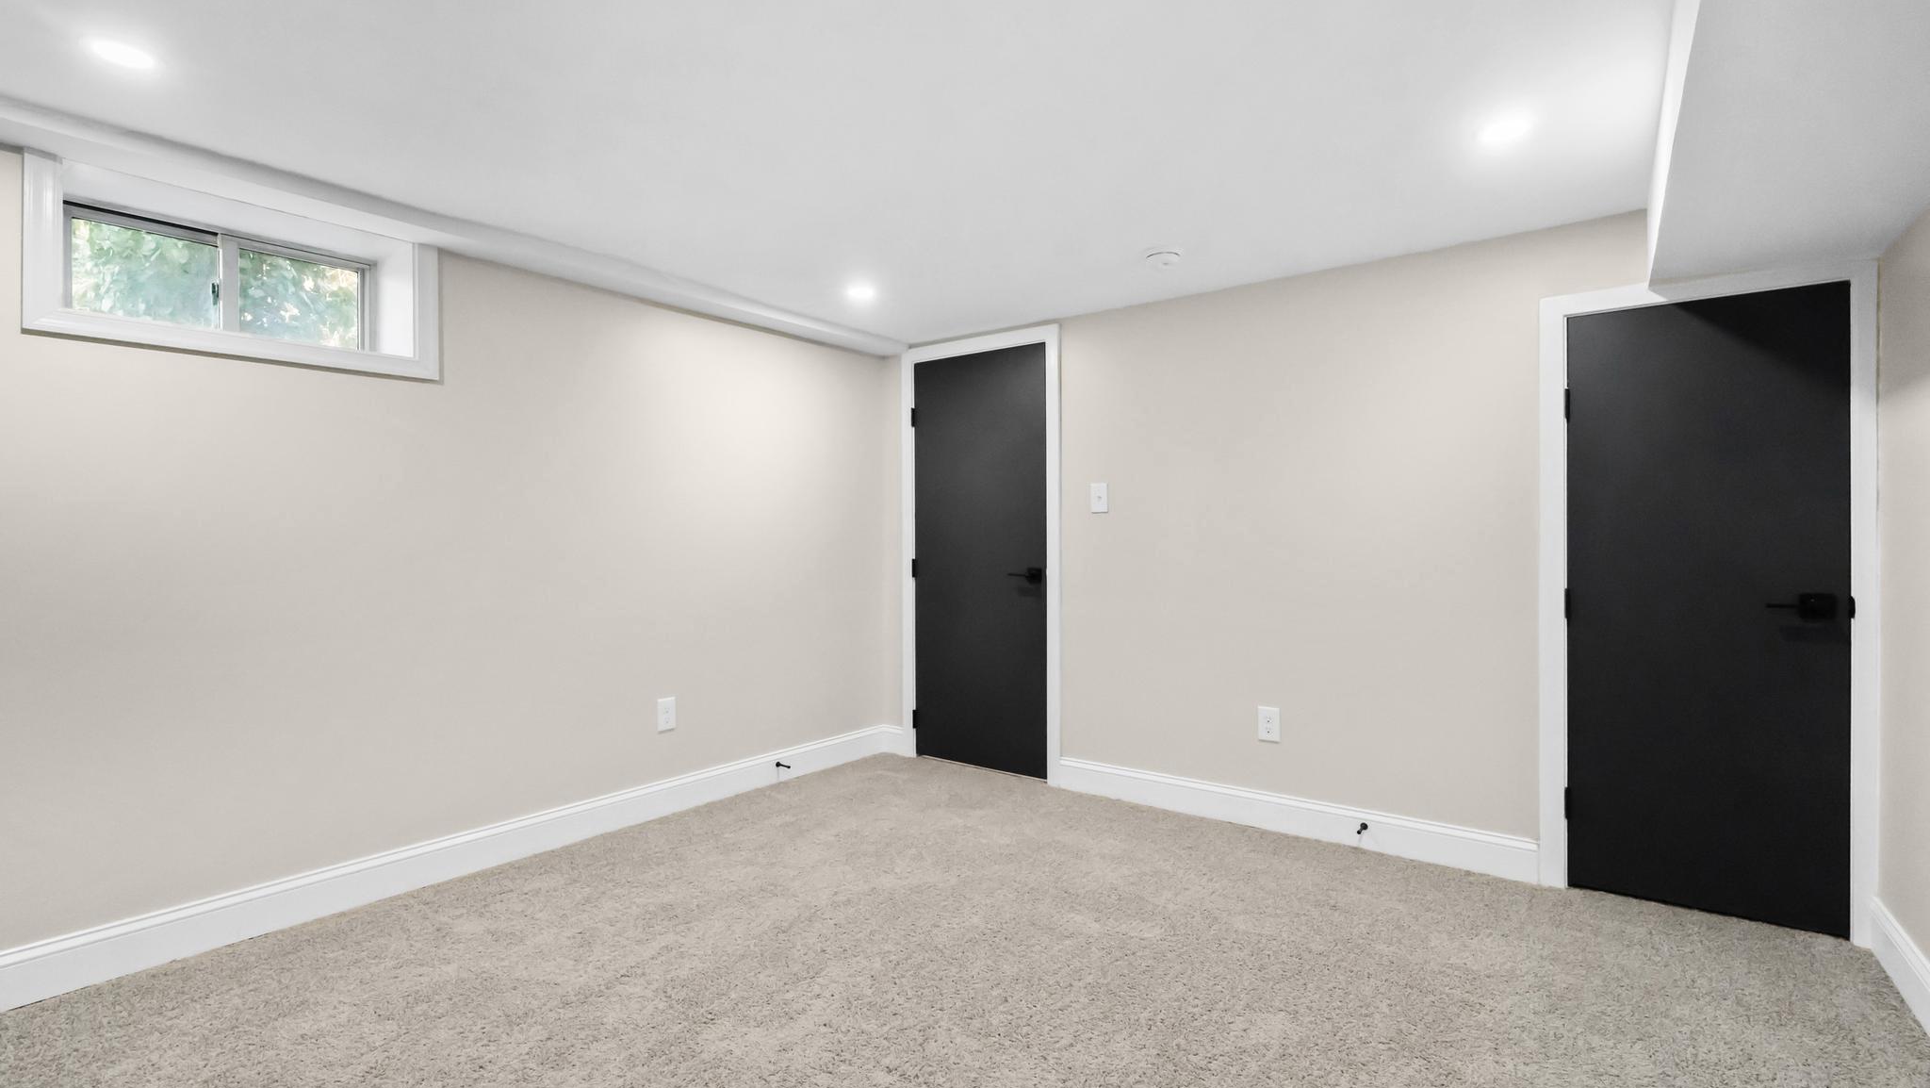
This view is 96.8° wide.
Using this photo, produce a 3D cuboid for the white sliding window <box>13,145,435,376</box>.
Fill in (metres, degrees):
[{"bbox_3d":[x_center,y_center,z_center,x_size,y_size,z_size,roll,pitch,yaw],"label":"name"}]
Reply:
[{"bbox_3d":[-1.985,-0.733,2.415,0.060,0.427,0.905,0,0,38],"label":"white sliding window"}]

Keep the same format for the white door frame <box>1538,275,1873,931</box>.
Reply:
[{"bbox_3d":[2.107,0.153,2.478,0.742,1.837,0.055,0,0,38],"label":"white door frame"}]

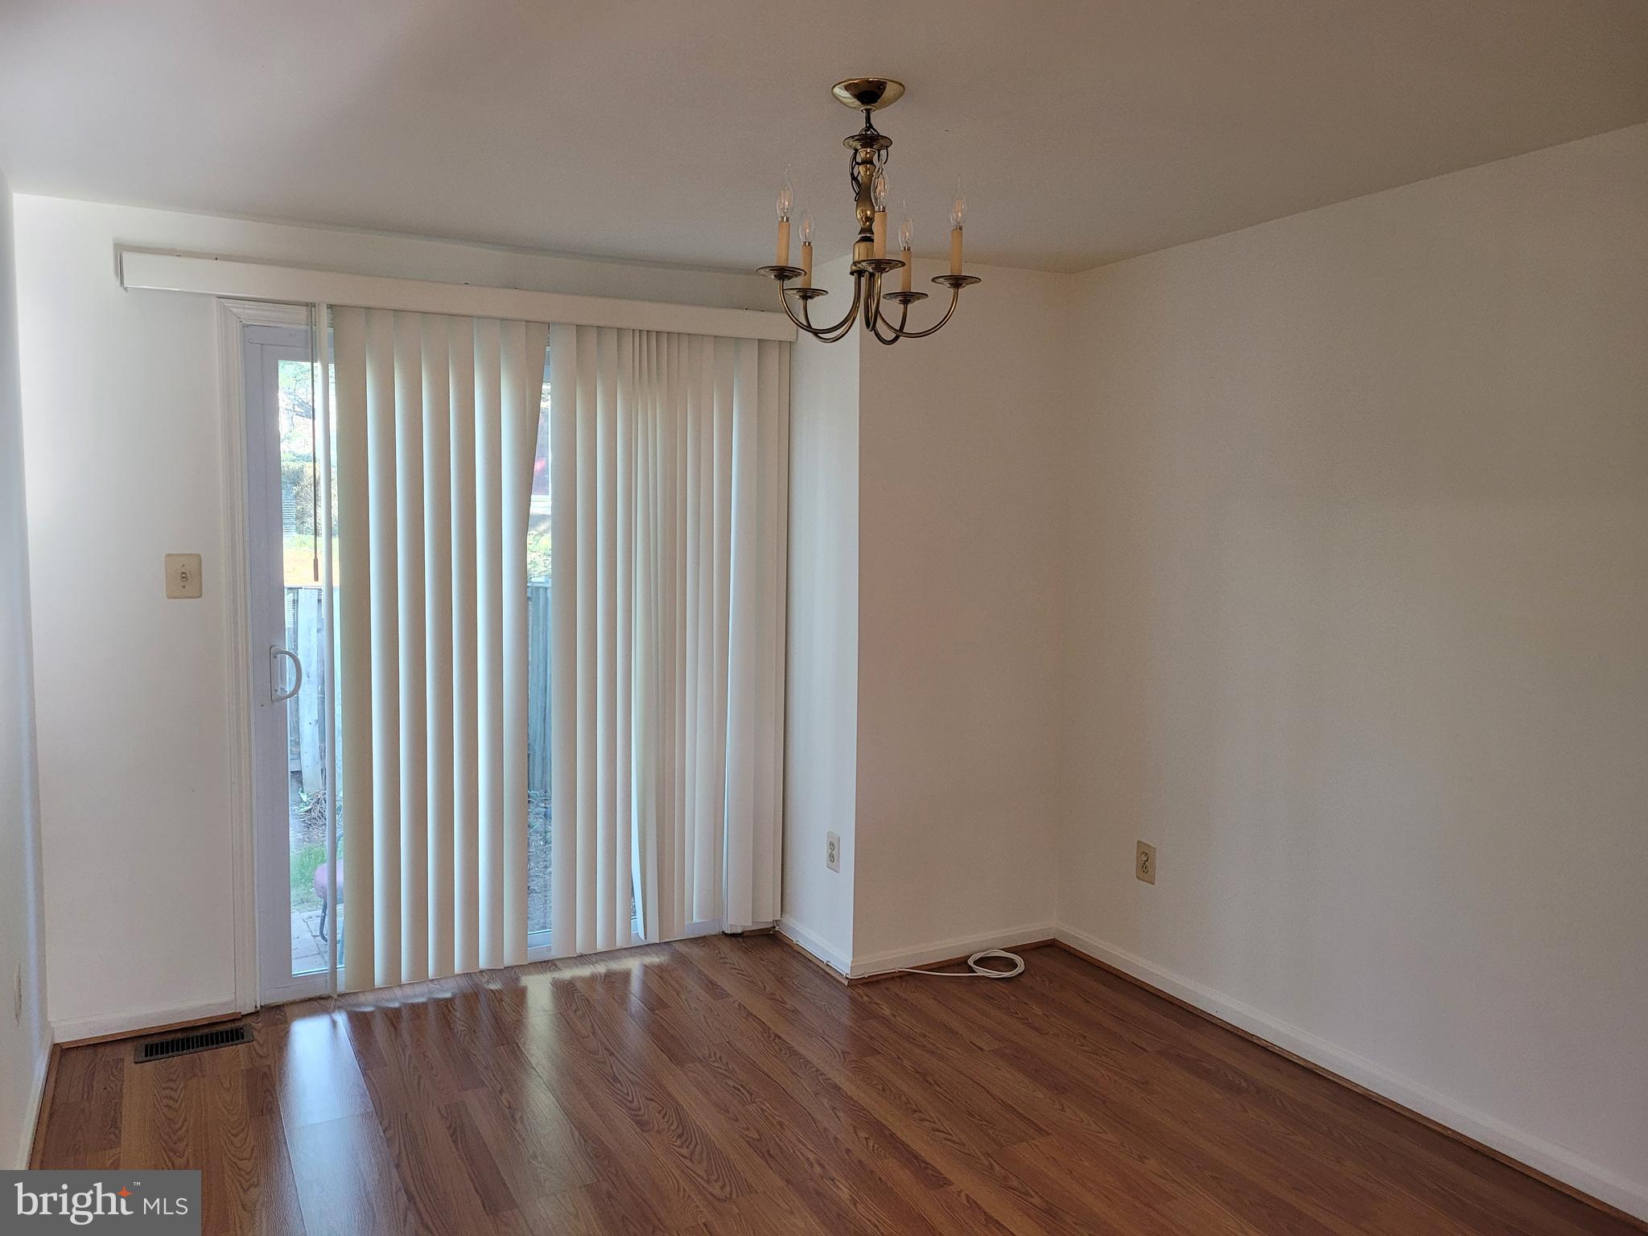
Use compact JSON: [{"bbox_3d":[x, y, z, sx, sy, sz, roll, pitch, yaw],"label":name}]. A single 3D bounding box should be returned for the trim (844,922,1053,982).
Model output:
[{"bbox_3d":[0.456,1.120,4.154,0.856,0.078,0.029,-2,5,-28],"label":"trim"}]

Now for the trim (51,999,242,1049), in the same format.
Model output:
[{"bbox_3d":[-1.935,1.151,3.544,0.478,0.074,0.029,-2,5,-28],"label":"trim"}]

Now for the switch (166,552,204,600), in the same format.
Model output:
[{"bbox_3d":[-1.812,-0.118,3.505,0.086,0.124,0.016,-2,5,-28],"label":"switch"}]

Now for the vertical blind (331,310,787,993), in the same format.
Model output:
[{"bbox_3d":[-0.791,0.087,3.989,1.455,2.057,0.090,-2,5,-28],"label":"vertical blind"}]

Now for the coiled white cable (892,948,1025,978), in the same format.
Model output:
[{"bbox_3d":[0.478,1.150,4.089,0.432,0.029,0.204,-2,5,-28],"label":"coiled white cable"}]

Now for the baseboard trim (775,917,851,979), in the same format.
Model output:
[{"bbox_3d":[-0.046,1.113,4.197,0.029,0.076,0.577,-2,5,-28],"label":"baseboard trim"}]

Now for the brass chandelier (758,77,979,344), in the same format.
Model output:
[{"bbox_3d":[0.084,-0.790,2.419,0.437,0.471,0.437,1,5,0],"label":"brass chandelier"}]

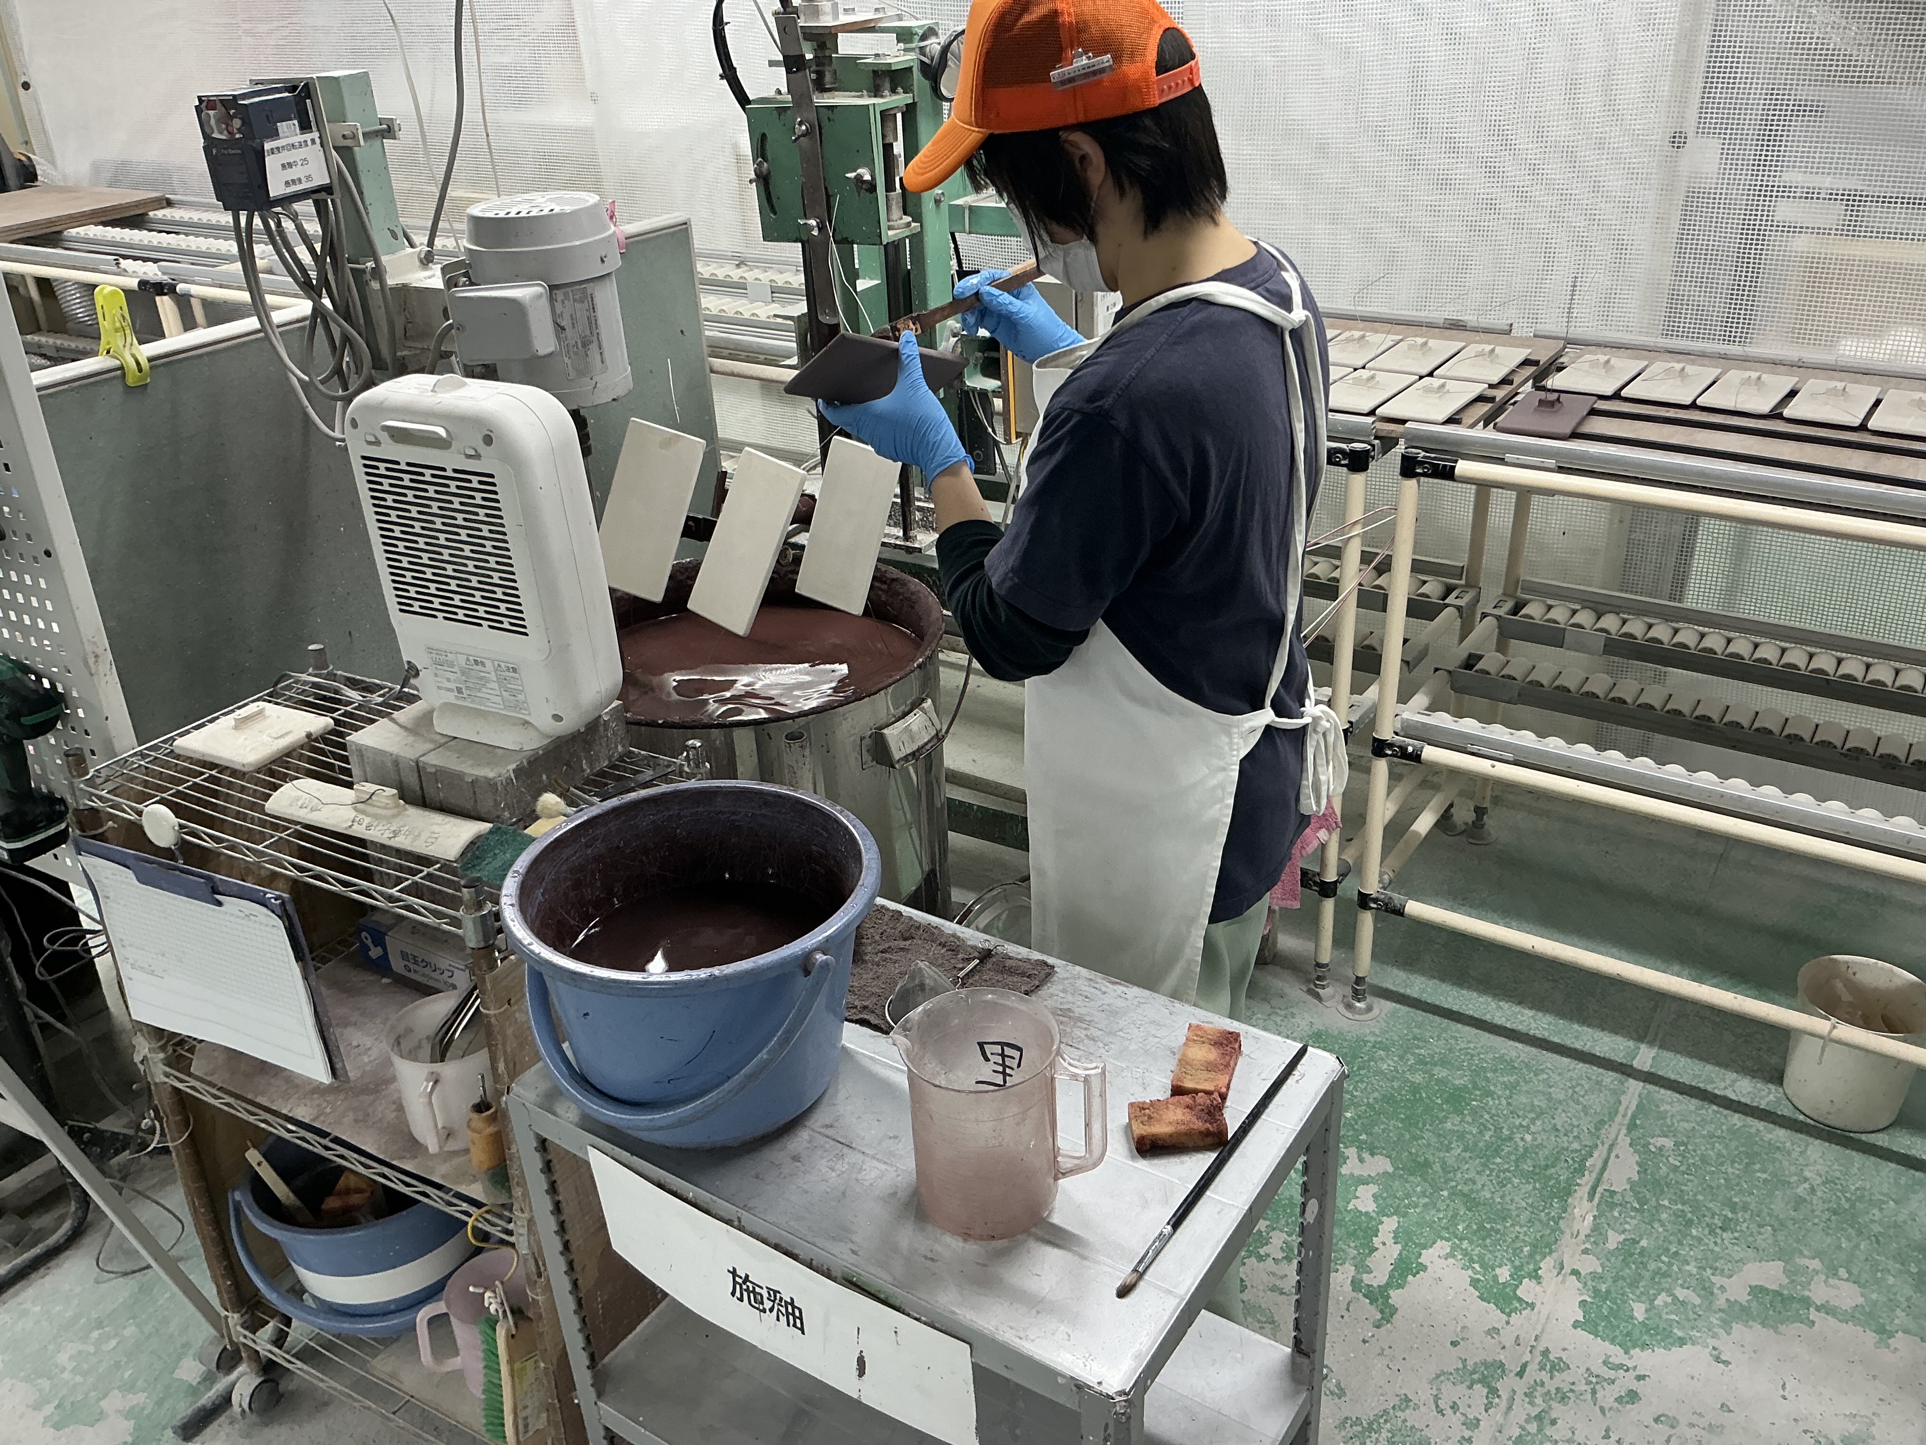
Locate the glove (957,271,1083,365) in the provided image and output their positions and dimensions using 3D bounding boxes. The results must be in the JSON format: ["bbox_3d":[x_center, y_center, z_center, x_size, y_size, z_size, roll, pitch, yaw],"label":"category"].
[{"bbox_3d":[0.059,-0.399,1.540,0.150,0.085,0.085,18,19,-25],"label":"glove"}]

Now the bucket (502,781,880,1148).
[{"bbox_3d":[-0.218,0.209,1.315,0.308,0.198,0.303,-2,27,1],"label":"bucket"}]

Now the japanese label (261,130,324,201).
[{"bbox_3d":[-0.739,-0.620,1.730,0.004,0.054,0.092,7,29,18],"label":"japanese label"}]

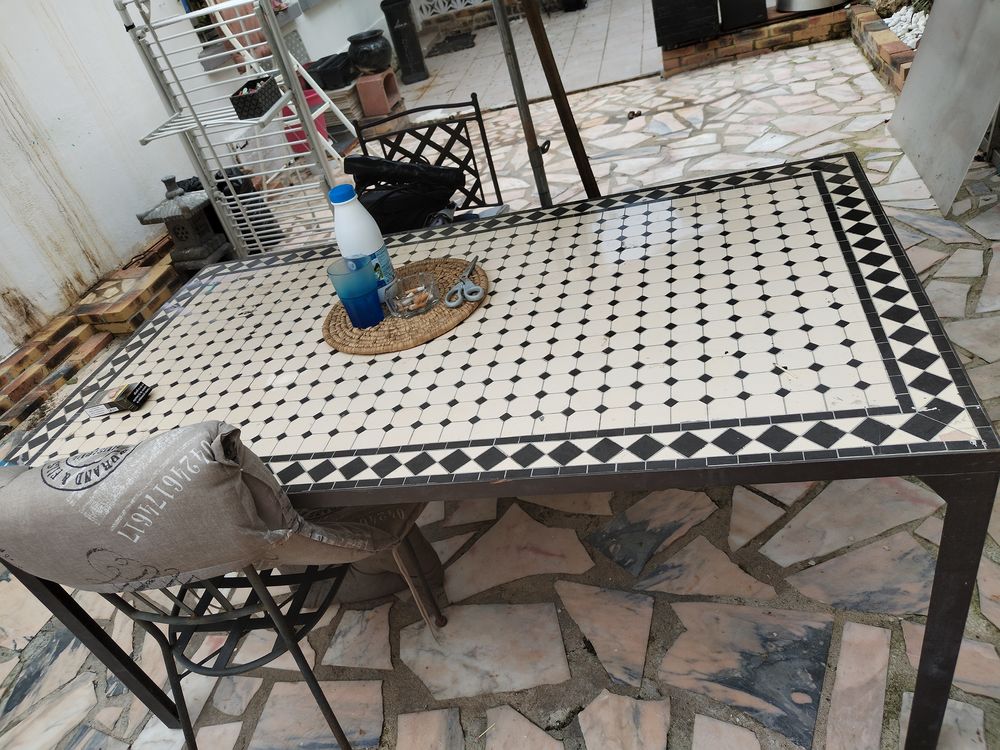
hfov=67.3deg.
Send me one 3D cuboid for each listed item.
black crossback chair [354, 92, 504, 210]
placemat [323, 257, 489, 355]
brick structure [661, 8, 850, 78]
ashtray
[{"bbox_3d":[-0.187,-0.327,2.333,0.440,0.860,0.520,-7,35,16],"label":"black crossback chair"},{"bbox_3d":[-0.188,-0.142,1.501,0.350,0.010,0.350,-6,35,17],"label":"placemat"},{"bbox_3d":[1.626,-2.192,4.837,1.120,0.190,0.420,-5,36,19],"label":"brick structure"},{"bbox_3d":[-0.173,-0.158,1.477,0.106,0.037,0.106,-16,33,3],"label":"ashtray"}]

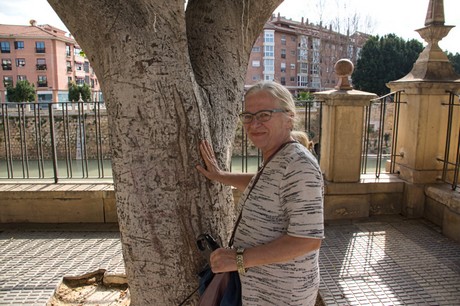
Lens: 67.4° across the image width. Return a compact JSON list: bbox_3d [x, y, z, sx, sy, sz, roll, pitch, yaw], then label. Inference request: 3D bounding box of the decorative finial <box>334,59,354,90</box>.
[{"bbox_3d":[1.563,-1.066,4.700,0.262,0.430,0.262,-1,8,-6],"label":"decorative finial"}]

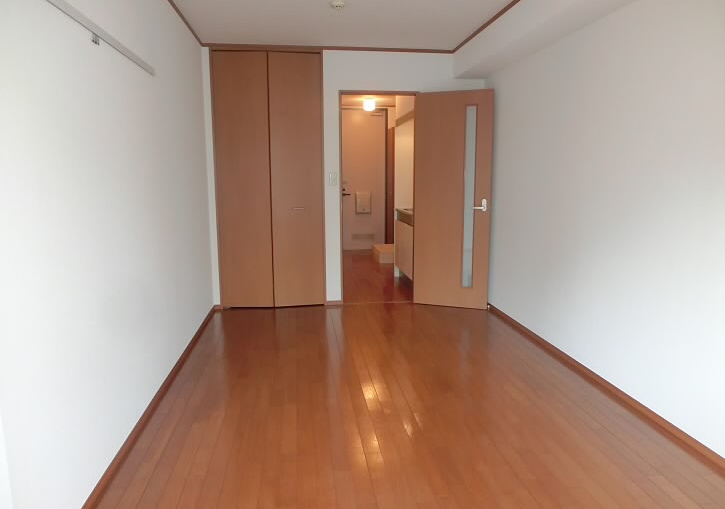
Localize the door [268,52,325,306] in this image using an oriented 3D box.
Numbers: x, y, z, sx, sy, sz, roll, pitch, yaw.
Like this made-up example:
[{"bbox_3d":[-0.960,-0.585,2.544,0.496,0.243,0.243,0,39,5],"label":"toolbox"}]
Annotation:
[{"bbox_3d":[-0.611,-0.662,4.715,0.479,2.336,0.040,-2,9,-11],"label":"door"}]

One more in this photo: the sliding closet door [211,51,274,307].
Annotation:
[{"bbox_3d":[-1.090,-0.651,4.659,0.493,2.336,0.040,-1,8,-3],"label":"sliding closet door"}]

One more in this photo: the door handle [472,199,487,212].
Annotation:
[{"bbox_3d":[1.070,-0.445,4.576,0.123,0.114,0.060,3,9,18],"label":"door handle"}]

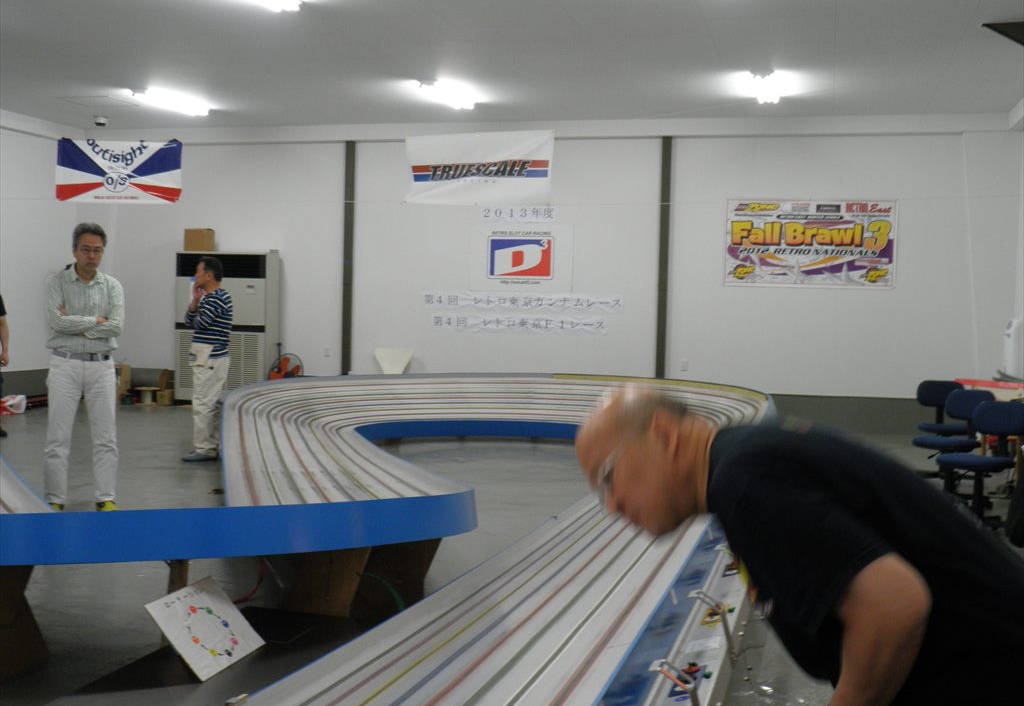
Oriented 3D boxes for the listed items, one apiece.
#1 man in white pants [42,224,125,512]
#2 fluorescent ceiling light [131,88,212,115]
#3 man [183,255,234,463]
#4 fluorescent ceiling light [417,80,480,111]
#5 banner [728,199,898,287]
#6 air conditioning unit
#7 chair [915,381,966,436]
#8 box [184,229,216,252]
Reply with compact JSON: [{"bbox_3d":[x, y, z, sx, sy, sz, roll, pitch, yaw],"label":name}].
[{"bbox_3d":[-2.474,0.089,7.061,0.470,1.690,0.340,1,1,-16],"label":"man in white pants"},{"bbox_3d":[-3.850,-2.849,13.719,0.220,0.120,1.270,2,1,15],"label":"fluorescent ceiling light"},{"bbox_3d":[-2.471,0.033,9.940,0.380,1.670,0.460,1,1,-9],"label":"man"},{"bbox_3d":[-0.680,-2.744,12.784,0.220,0.120,1.270,2,1,15],"label":"fluorescent ceiling light"},{"bbox_3d":[3.477,-1.274,14.171,1.940,1.020,0.020,2,1,15],"label":"banner"},{"bbox_3d":[-3.641,-0.307,15.512,1.250,1.920,0.410,2,1,15],"label":"air conditioning unit"},{"bbox_3d":[3.515,0.624,9.861,0.500,0.790,0.540,2,1,19],"label":"chair"},{"bbox_3d":[-4.001,-1.438,15.606,0.320,0.280,0.250,2,1,15],"label":"box"}]

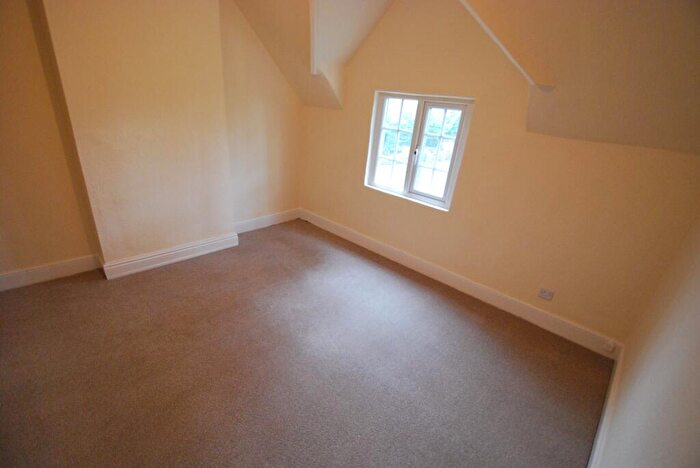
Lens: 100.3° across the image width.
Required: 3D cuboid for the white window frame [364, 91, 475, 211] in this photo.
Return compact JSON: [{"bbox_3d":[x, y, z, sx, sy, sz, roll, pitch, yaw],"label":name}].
[{"bbox_3d":[0.618,-0.845,2.905,1.060,0.980,0.080,24,29,38],"label":"white window frame"}]

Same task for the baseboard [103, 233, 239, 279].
[{"bbox_3d":[-1.696,0.192,2.930,0.030,0.150,1.200,24,29,38],"label":"baseboard"}]

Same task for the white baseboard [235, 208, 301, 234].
[{"bbox_3d":[-1.098,-0.184,3.987,0.025,0.147,1.070,24,29,38],"label":"white baseboard"}]

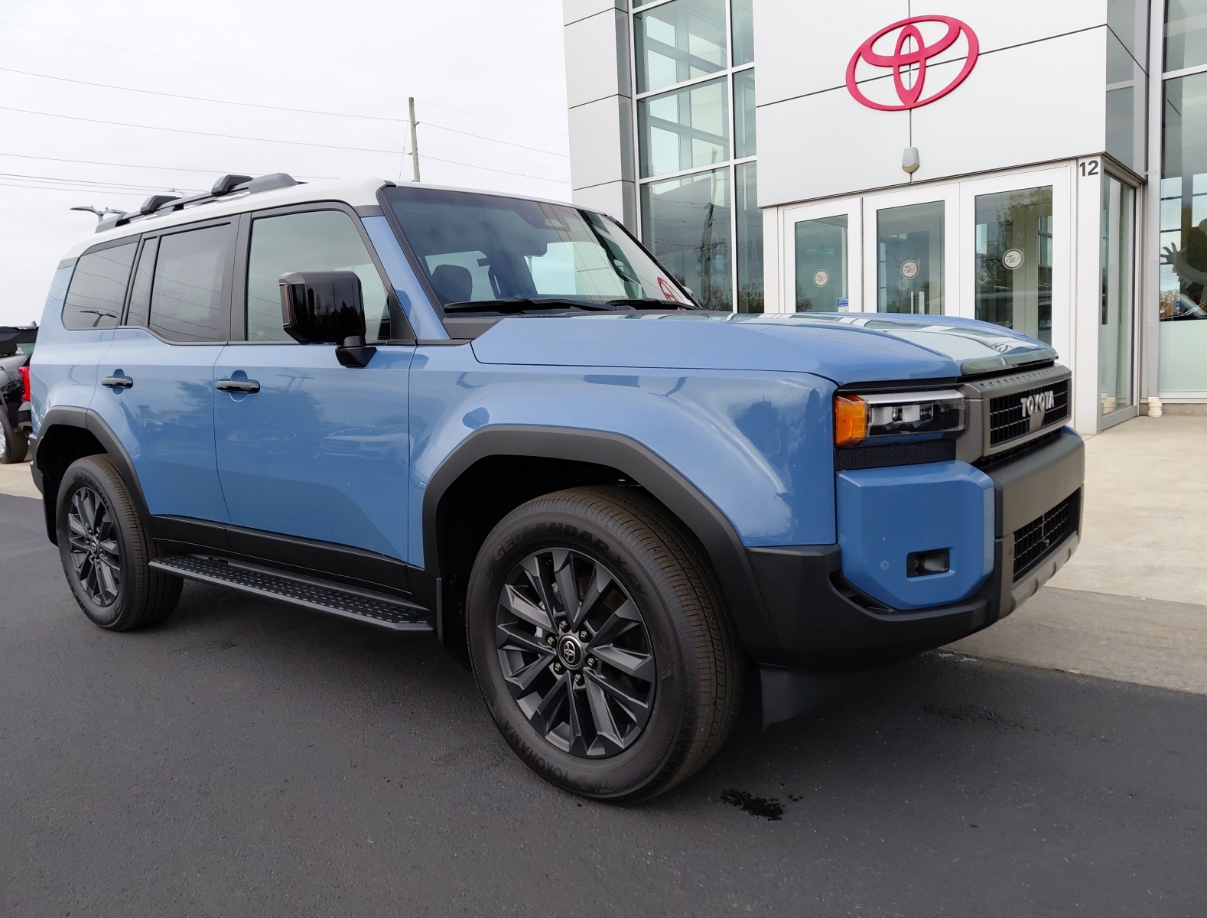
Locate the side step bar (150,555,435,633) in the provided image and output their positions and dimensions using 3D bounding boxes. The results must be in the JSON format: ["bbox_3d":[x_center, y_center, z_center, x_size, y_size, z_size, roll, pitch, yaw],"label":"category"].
[{"bbox_3d":[-1.165,0.478,3.234,1.690,0.060,0.200,4,8,37],"label":"side step bar"}]

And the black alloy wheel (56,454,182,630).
[{"bbox_3d":[-2.268,0.381,4.138,0.820,0.815,0.265,3,7,38],"label":"black alloy wheel"}]

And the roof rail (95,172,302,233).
[{"bbox_3d":[-1.844,-1.110,3.883,1.720,0.082,0.060,4,8,37],"label":"roof rail"}]

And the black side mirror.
[{"bbox_3d":[-0.827,-0.416,2.654,0.195,0.262,0.260,4,8,37],"label":"black side mirror"}]

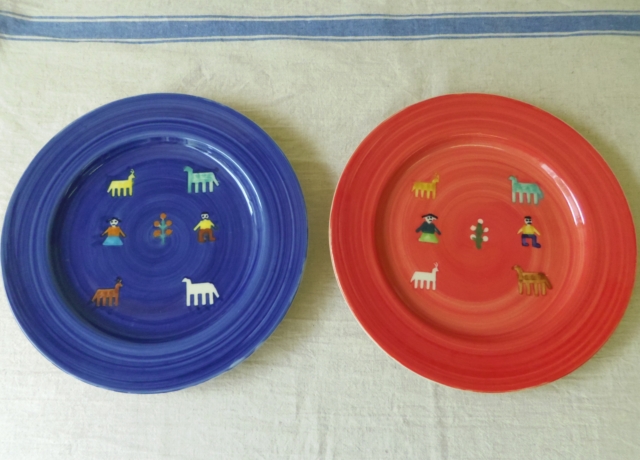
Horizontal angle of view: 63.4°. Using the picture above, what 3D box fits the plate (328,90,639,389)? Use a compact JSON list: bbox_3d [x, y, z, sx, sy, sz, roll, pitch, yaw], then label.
[{"bbox_3d":[0.141,0.005,0.460,0.266,0.025,0.266,0,77,-1],"label":"plate"}]

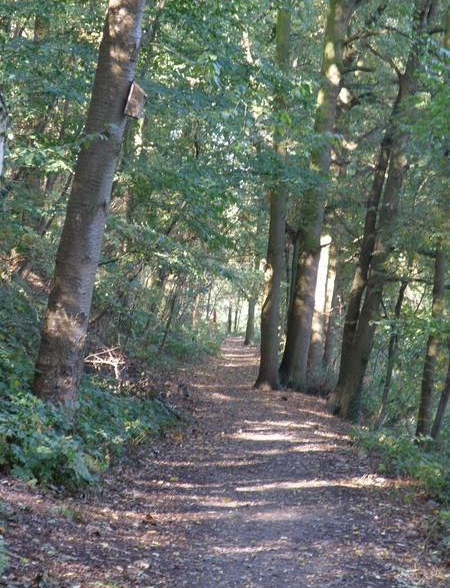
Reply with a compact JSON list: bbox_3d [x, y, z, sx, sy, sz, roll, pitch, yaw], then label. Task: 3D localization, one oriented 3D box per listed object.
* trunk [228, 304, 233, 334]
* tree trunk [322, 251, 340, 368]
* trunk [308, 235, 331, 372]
[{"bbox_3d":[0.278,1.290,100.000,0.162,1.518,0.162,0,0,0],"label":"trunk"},{"bbox_3d":[2.587,0.377,48.000,0.279,2.866,0.279,3,0,0],"label":"tree trunk"},{"bbox_3d":[2.200,0.221,46.000,0.314,3.213,0.314,4,0,0],"label":"trunk"}]

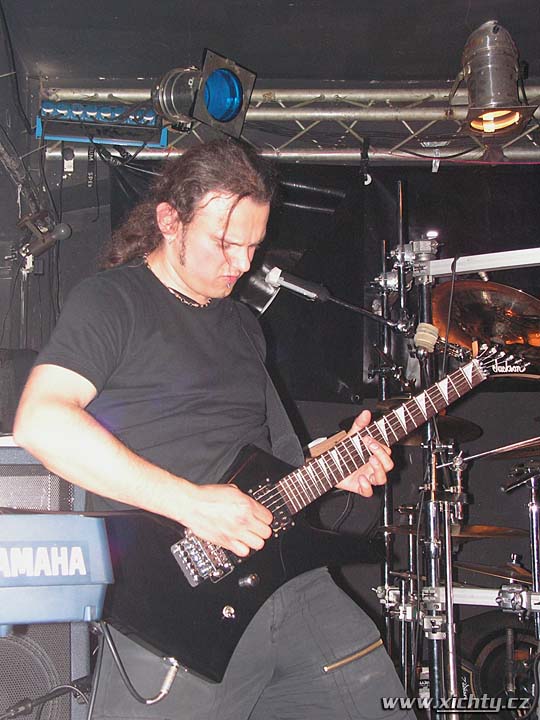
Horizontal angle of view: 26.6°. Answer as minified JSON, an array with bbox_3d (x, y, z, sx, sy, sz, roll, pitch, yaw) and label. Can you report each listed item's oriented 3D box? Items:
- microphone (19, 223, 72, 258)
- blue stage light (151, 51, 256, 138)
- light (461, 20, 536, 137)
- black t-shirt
[{"bbox_3d":[-0.680,-0.365,3.550,0.165,0.052,0.052,-31,-14,9],"label":"microphone"},{"bbox_3d":[-0.302,-1.018,4.388,0.390,0.265,0.260,13,-1,44],"label":"blue stage light"},{"bbox_3d":[0.853,-1.055,4.270,0.280,0.400,0.260,1,-15,9],"label":"light"},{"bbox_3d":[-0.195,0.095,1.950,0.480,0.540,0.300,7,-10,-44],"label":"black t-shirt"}]

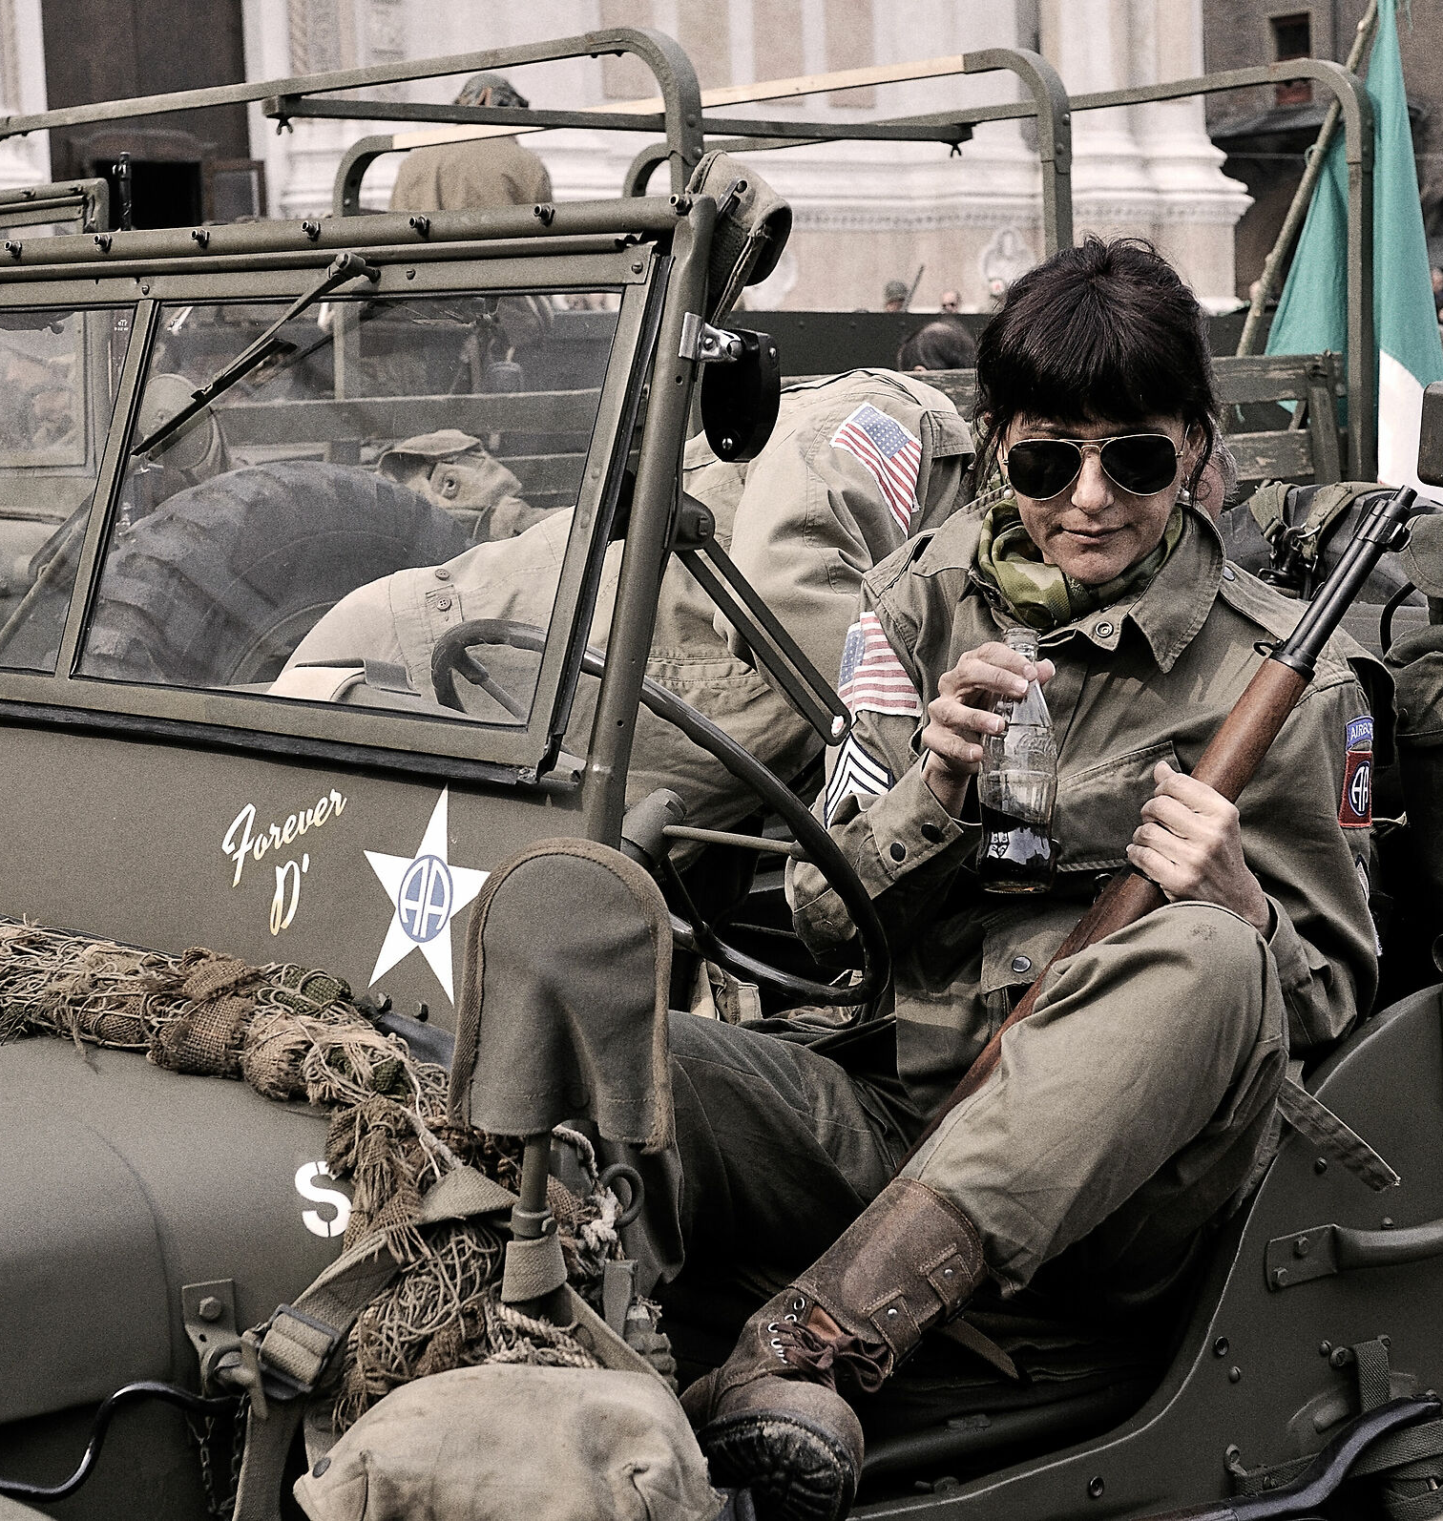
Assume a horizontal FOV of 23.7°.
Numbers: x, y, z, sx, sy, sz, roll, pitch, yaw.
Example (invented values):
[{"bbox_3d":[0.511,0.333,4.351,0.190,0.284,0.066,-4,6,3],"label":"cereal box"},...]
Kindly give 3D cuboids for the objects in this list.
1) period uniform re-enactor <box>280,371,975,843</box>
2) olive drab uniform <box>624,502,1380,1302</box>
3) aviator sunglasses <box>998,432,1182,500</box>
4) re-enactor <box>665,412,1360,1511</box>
[{"bbox_3d":[0.062,0.288,4.048,1.120,1.460,0.580,-2,8,5],"label":"period uniform re-enactor"},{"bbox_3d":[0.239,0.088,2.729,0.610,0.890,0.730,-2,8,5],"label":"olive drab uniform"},{"bbox_3d":[0.310,-0.260,2.814,0.142,0.052,0.135,-1,23,13],"label":"aviator sunglasses"},{"bbox_3d":[0.238,0.071,2.706,0.620,0.940,0.750,-2,8,5],"label":"re-enactor"}]

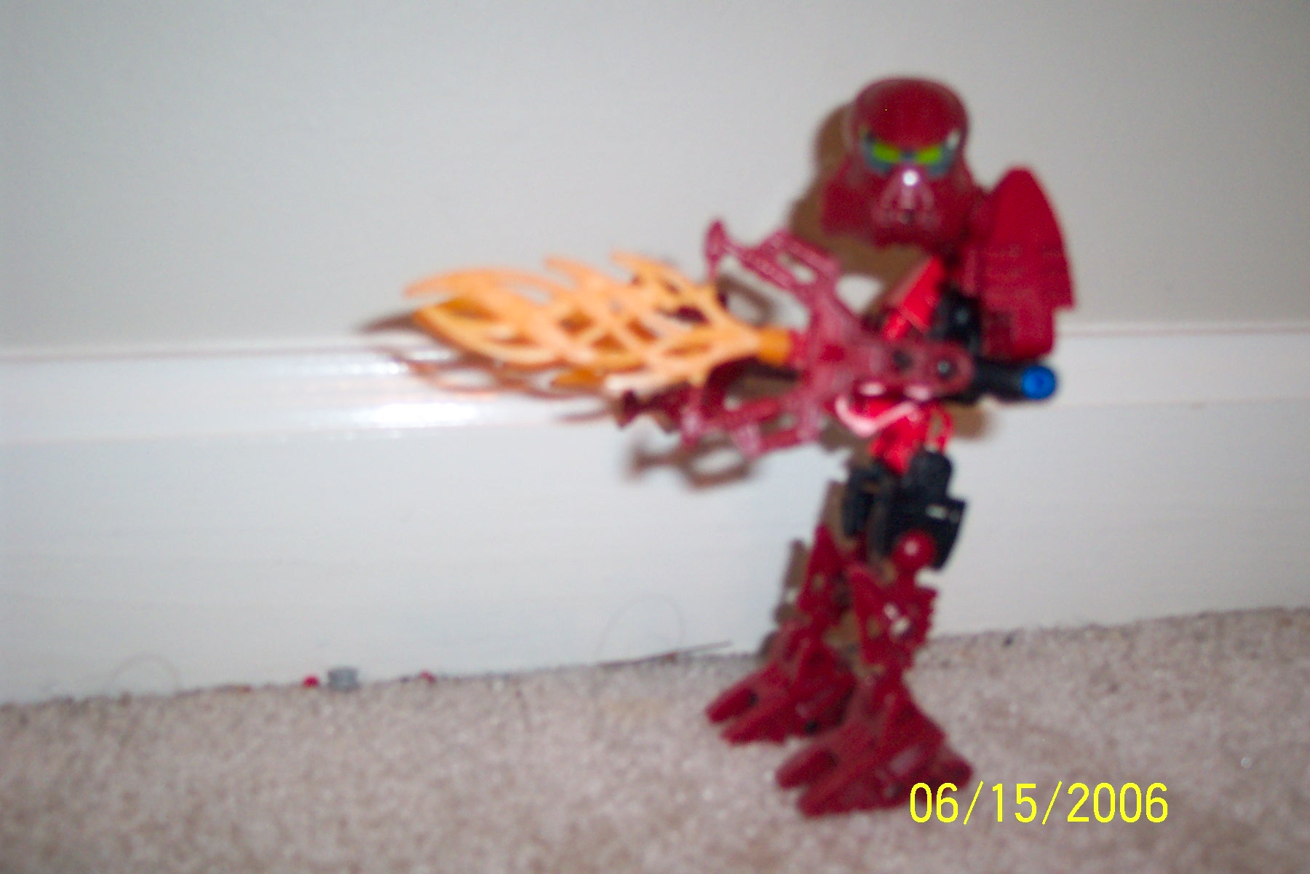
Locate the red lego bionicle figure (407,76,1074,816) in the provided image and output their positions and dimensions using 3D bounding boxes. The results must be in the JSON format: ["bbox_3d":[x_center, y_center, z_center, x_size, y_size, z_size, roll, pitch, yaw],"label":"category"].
[{"bbox_3d":[0.023,0.003,0.339,0.132,0.179,0.107,-7,14,-34],"label":"red lego bionicle figure"}]

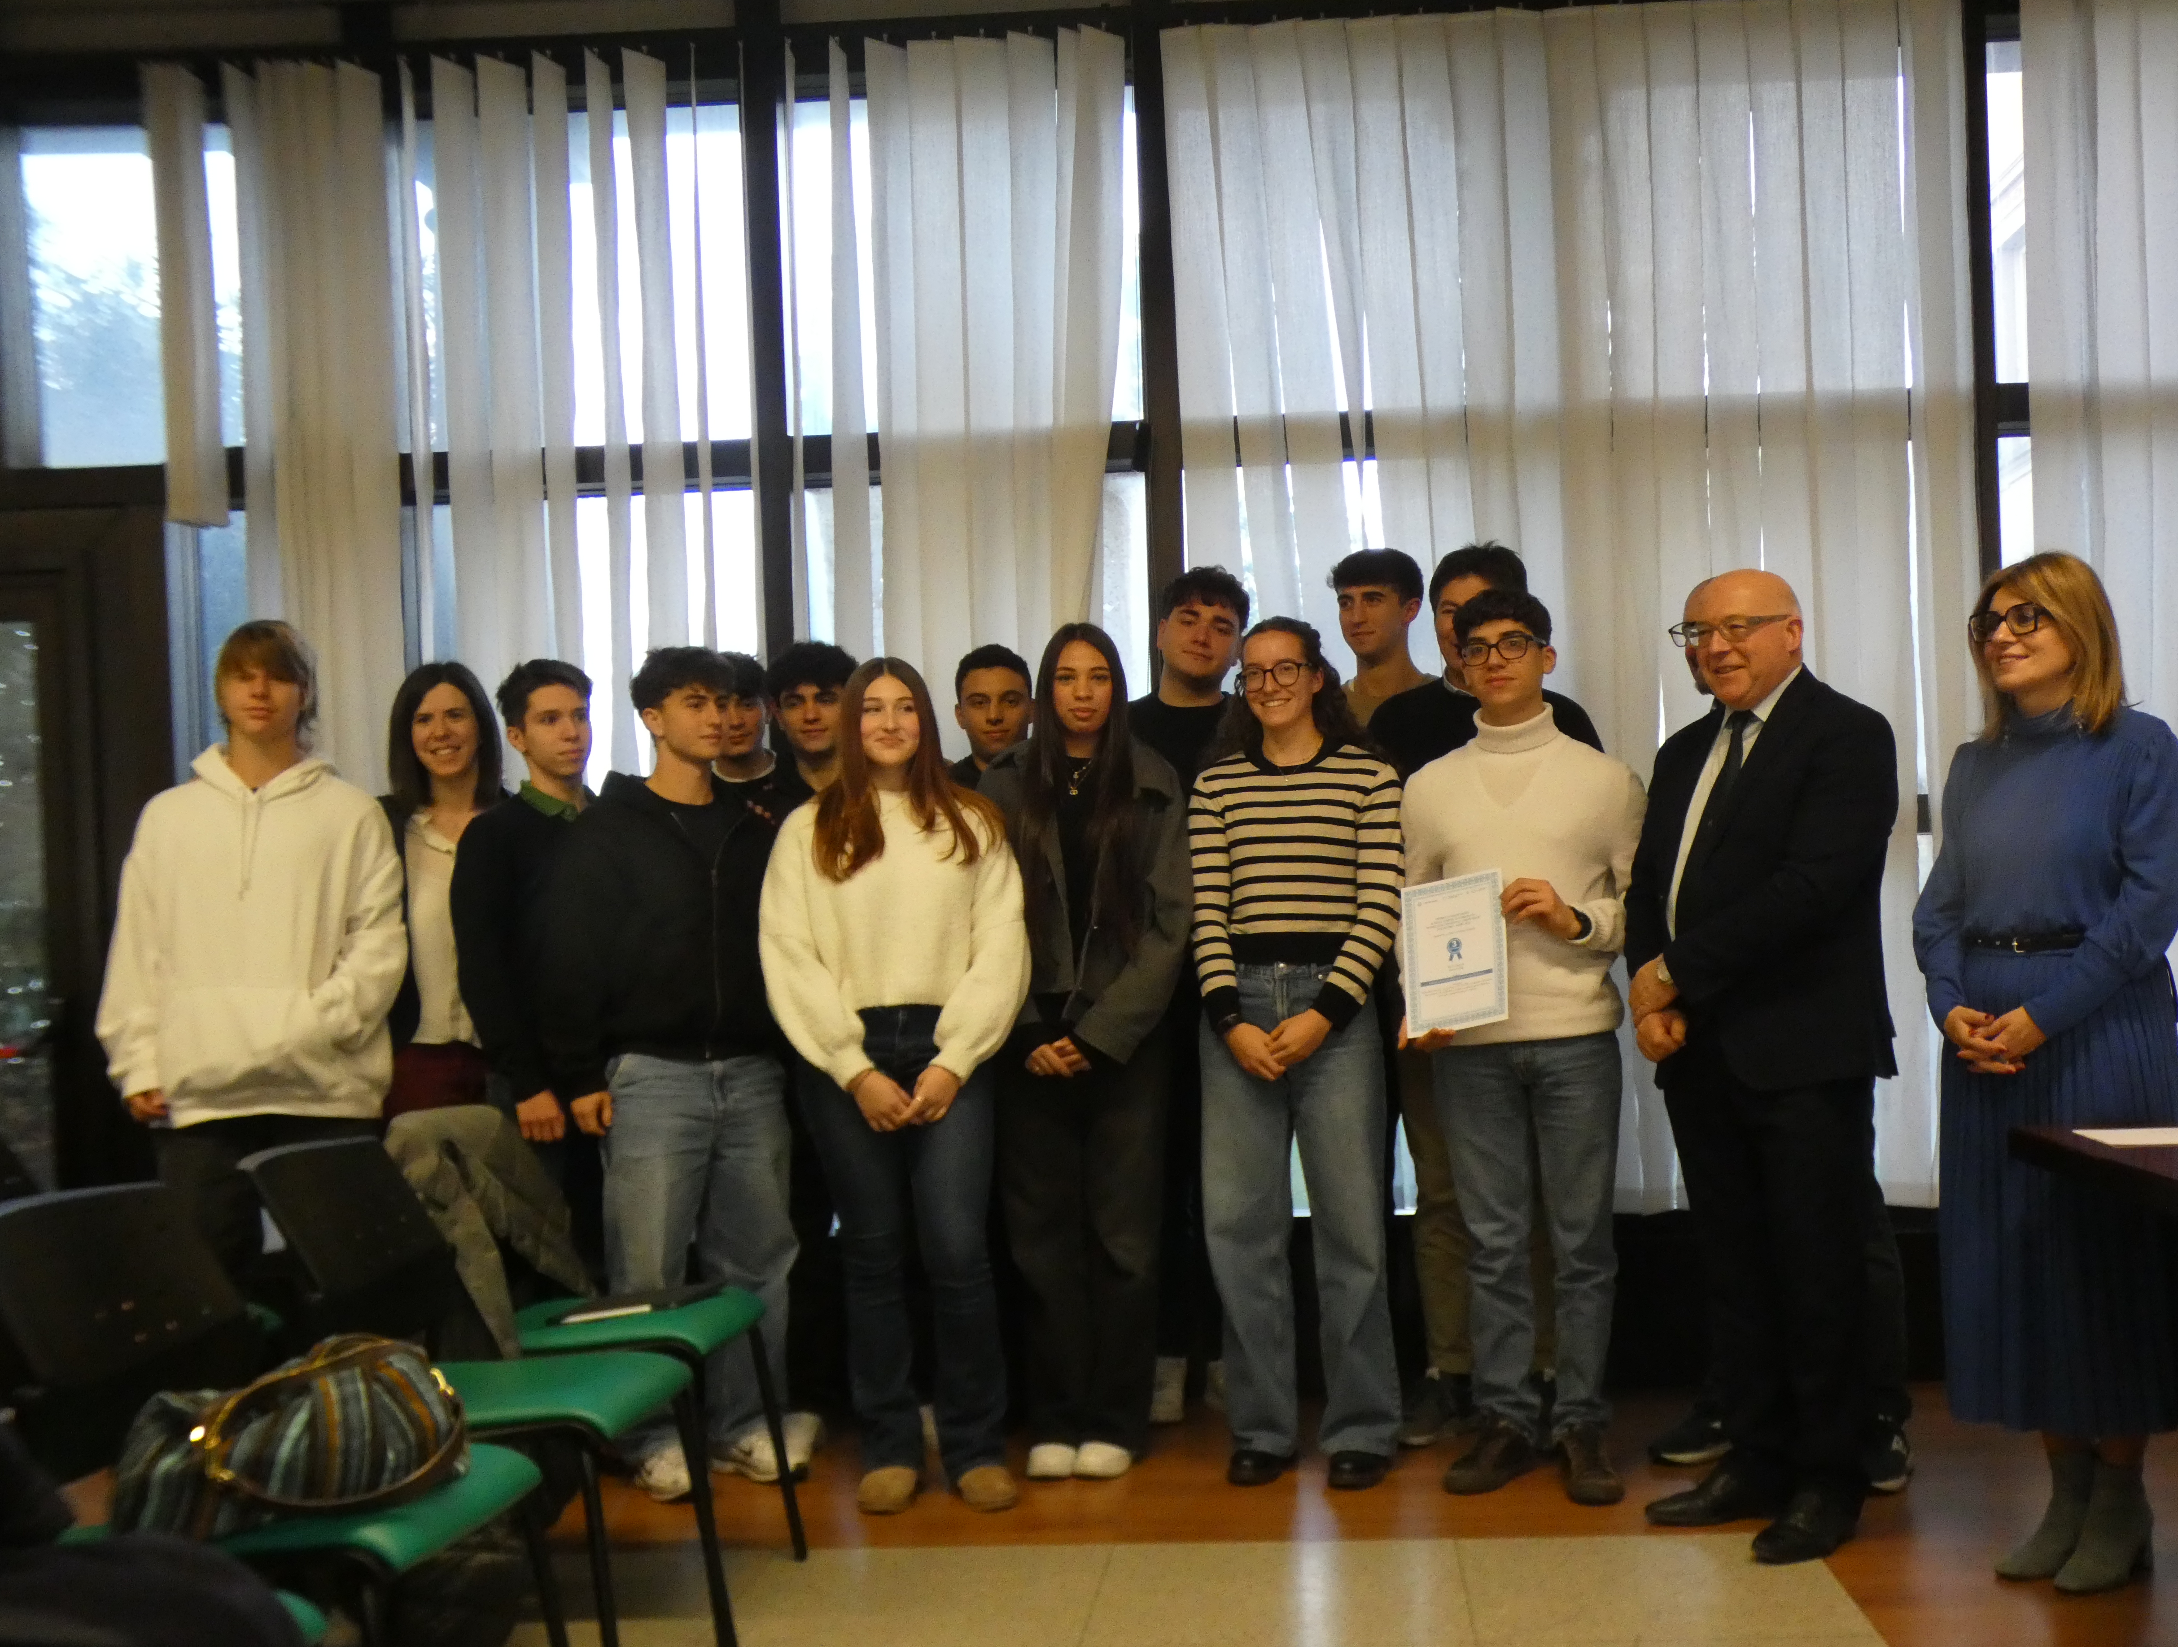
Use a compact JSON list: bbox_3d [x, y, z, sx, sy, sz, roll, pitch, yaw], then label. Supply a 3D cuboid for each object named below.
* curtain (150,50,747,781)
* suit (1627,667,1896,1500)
[{"bbox_3d":[-1.476,-0.430,5.420,1.413,2.794,0.130,-2,-1,3],"label":"curtain"},{"bbox_3d":[1.227,0.475,4.131,0.510,1.517,0.340,-3,-2,45],"label":"suit"}]

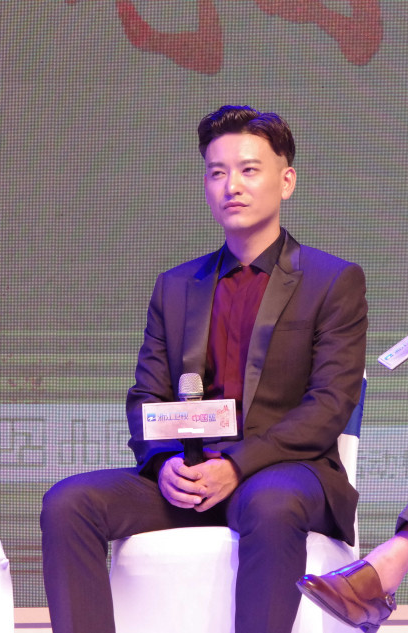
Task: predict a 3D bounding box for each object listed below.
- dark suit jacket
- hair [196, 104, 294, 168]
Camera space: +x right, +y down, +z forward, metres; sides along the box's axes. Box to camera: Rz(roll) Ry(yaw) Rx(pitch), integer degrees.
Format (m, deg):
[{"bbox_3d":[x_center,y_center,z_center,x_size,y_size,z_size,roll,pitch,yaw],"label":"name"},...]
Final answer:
[{"bbox_3d":[0.091,0.142,5.480,0.500,0.650,0.380,-2,-5,20],"label":"dark suit jacket"},{"bbox_3d":[0.089,-0.364,5.530,0.190,0.150,0.215,-2,-5,18],"label":"hair"}]

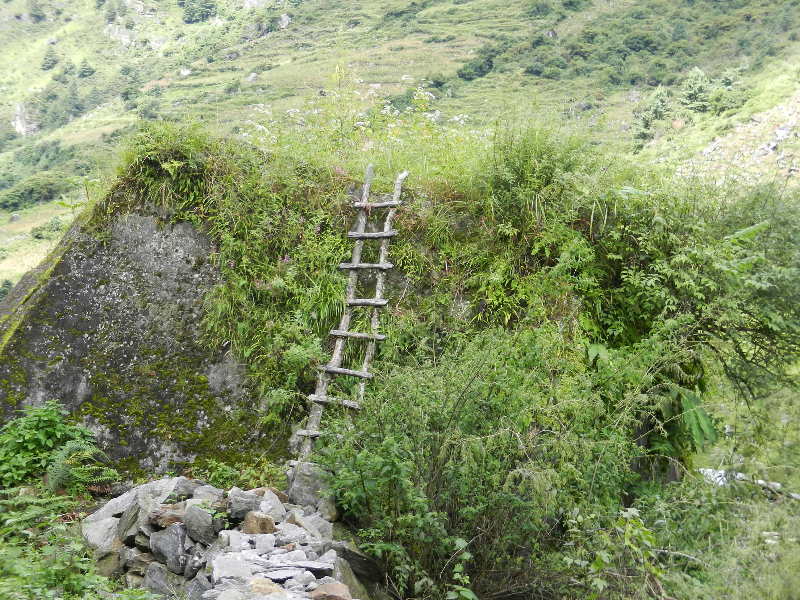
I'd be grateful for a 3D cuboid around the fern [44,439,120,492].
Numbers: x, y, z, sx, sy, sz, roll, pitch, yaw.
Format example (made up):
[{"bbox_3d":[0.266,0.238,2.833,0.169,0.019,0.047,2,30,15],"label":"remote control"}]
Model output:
[{"bbox_3d":[-2.554,1.335,12.600,0.590,0.410,0.520,0,1,0],"label":"fern"}]

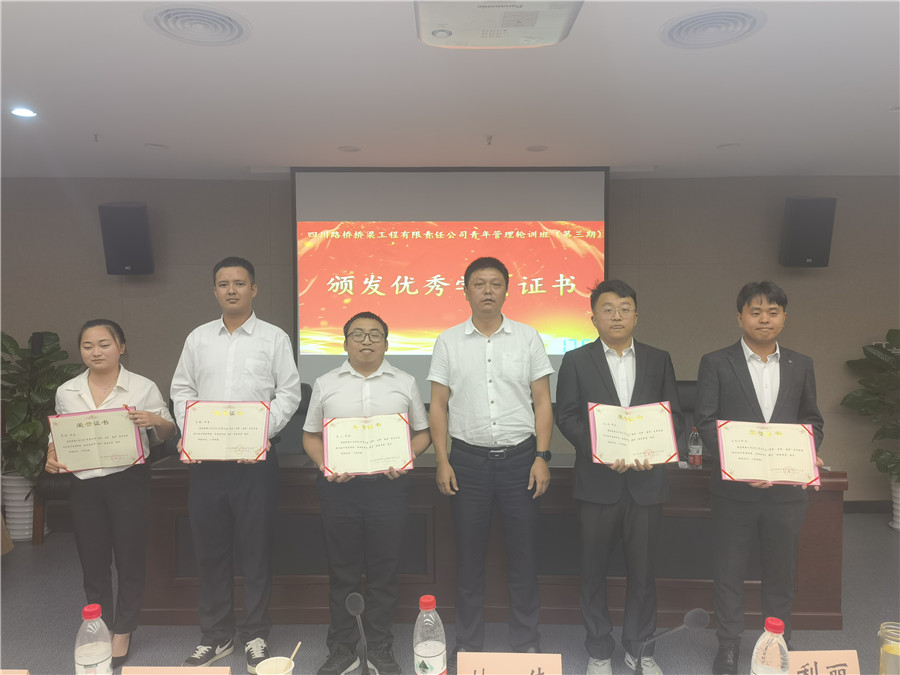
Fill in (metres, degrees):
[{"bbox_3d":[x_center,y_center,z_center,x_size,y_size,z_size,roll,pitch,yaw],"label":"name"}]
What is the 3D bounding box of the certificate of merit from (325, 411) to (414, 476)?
[{"bbox_3d":[-0.338,0.441,2.887,0.357,0.250,0.030,-4,-26,-8],"label":"certificate of merit"}]

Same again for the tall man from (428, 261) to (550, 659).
[{"bbox_3d":[0.170,0.550,3.035,0.530,1.770,0.320,0,3,2],"label":"tall man"}]

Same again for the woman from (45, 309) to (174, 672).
[{"bbox_3d":[-1.470,0.665,3.075,0.500,1.530,0.380,-1,3,-5],"label":"woman"}]

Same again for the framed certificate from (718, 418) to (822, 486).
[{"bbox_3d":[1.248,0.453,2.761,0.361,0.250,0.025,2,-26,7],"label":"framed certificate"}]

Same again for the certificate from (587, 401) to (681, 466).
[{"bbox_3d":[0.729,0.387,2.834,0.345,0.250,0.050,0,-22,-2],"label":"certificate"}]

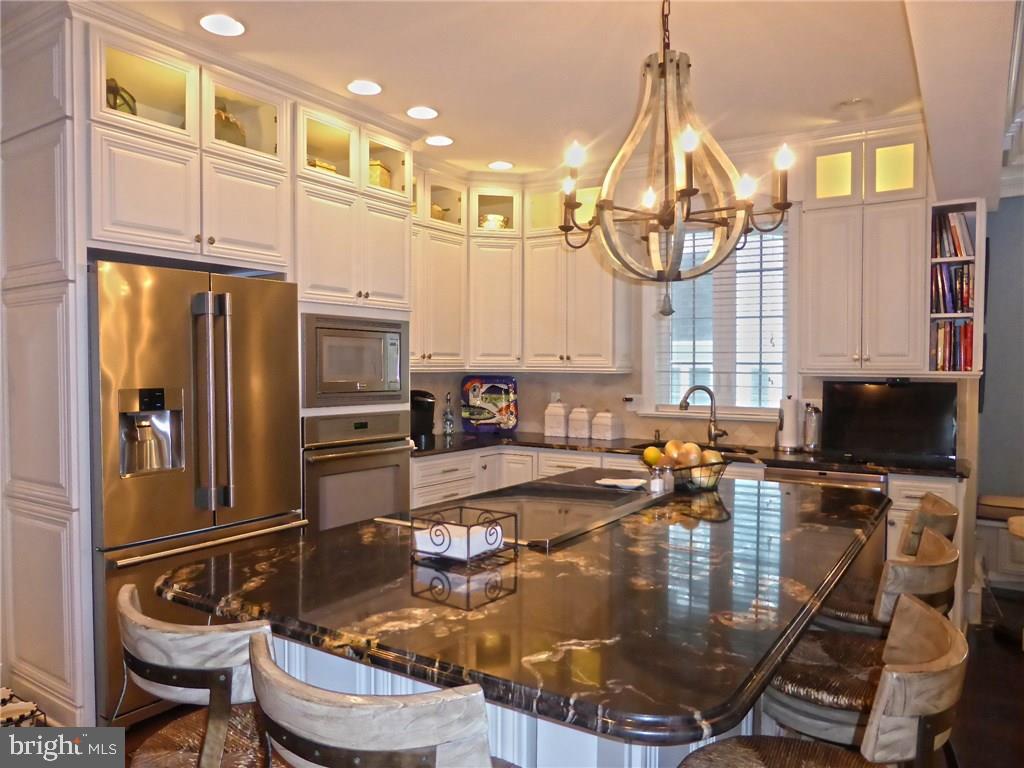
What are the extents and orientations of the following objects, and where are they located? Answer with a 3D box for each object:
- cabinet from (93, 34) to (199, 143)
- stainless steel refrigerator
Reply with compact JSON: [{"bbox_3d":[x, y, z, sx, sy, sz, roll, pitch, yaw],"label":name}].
[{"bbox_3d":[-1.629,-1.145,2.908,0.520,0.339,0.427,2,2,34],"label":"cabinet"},{"bbox_3d":[-1.534,0.419,3.192,0.750,1.785,0.909,1,2,34],"label":"stainless steel refrigerator"}]

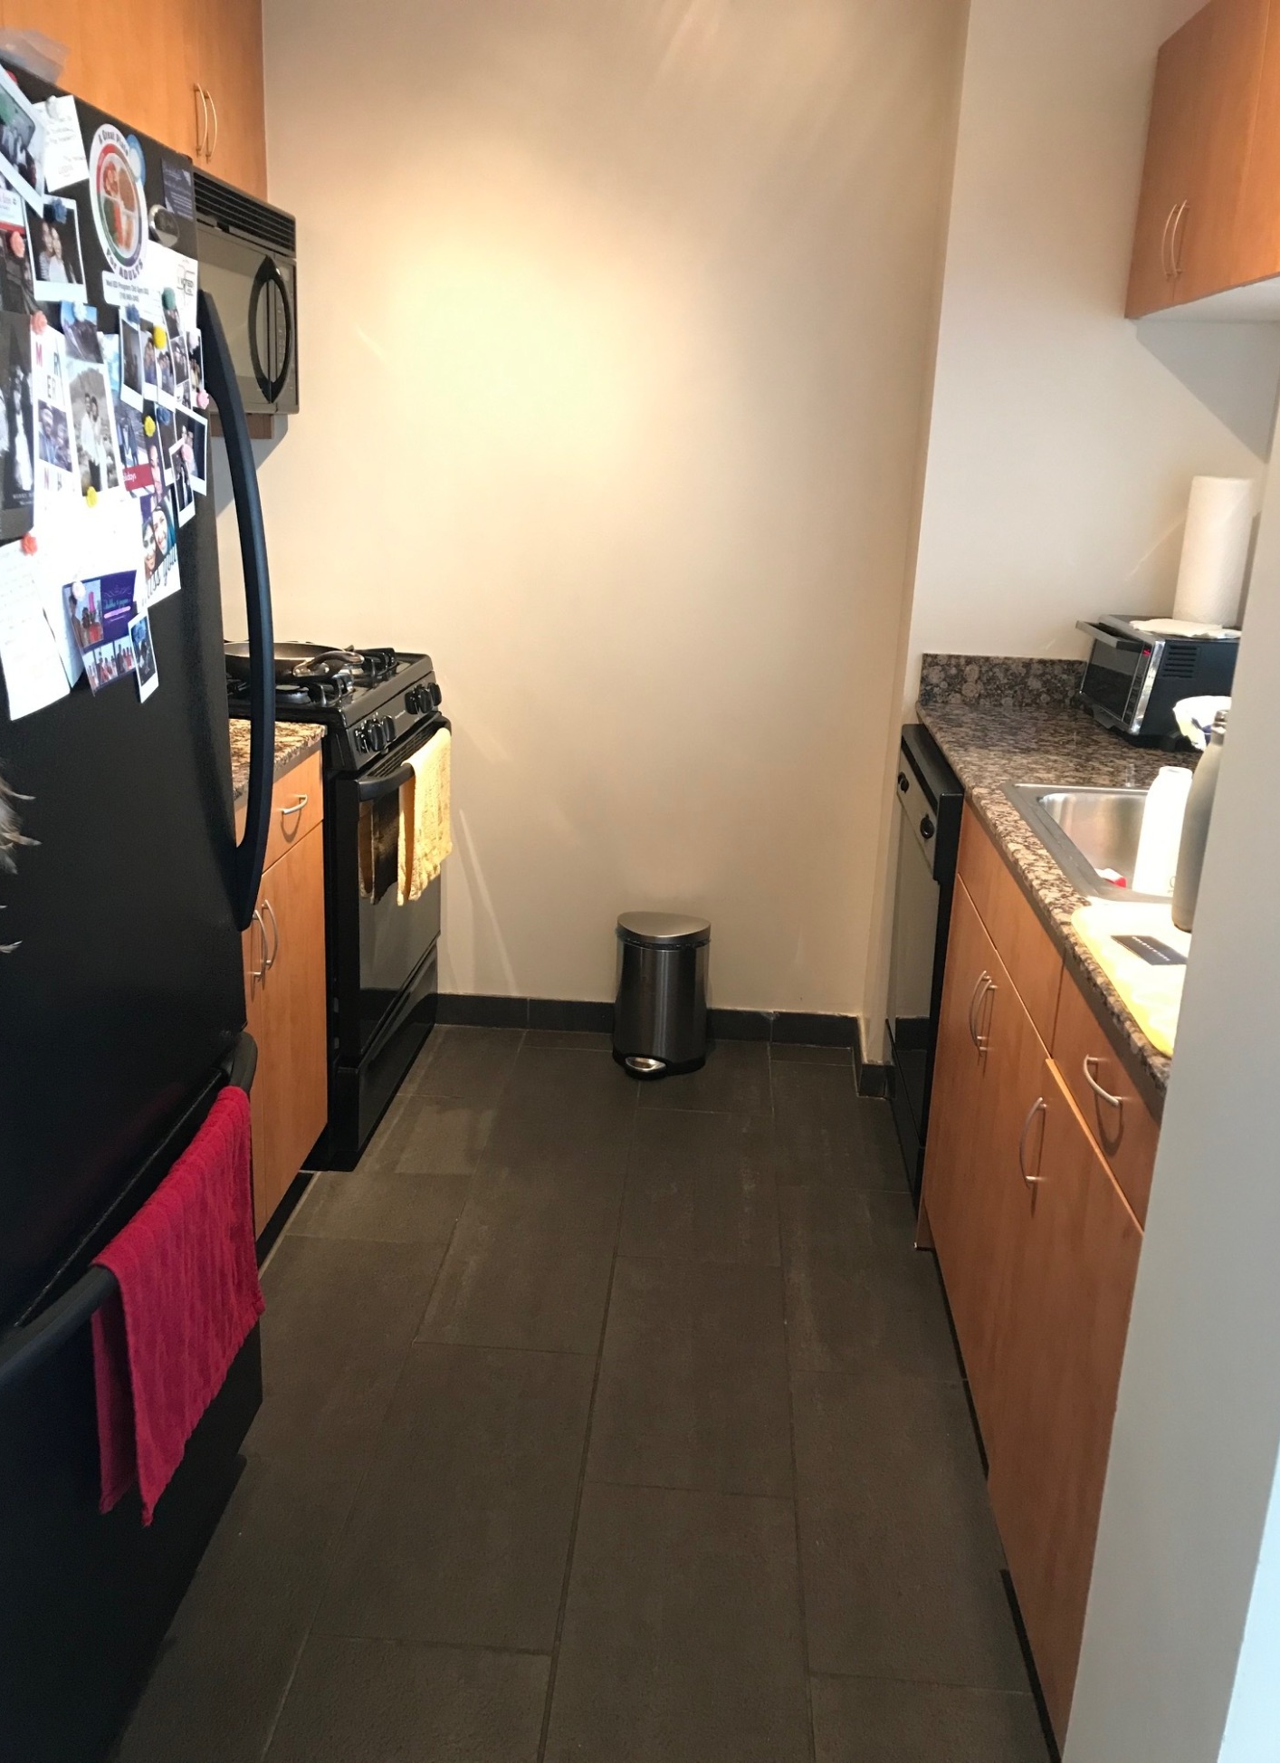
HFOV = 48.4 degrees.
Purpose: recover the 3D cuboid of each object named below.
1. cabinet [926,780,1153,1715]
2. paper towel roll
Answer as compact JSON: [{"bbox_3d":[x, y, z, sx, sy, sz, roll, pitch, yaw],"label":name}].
[{"bbox_3d":[0.806,0.483,1.915,0.630,0.880,1.340,3,17,3],"label":"cabinet"},{"bbox_3d":[1.107,-0.635,2.732,0.122,0.276,0.122,3,17,3],"label":"paper towel roll"}]

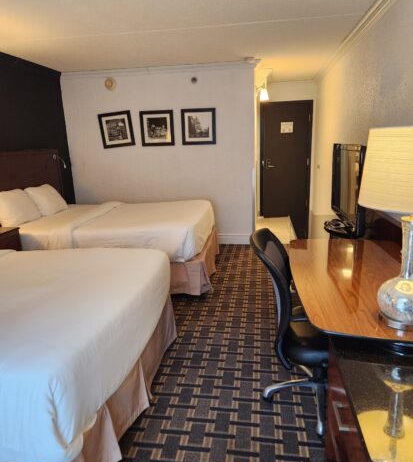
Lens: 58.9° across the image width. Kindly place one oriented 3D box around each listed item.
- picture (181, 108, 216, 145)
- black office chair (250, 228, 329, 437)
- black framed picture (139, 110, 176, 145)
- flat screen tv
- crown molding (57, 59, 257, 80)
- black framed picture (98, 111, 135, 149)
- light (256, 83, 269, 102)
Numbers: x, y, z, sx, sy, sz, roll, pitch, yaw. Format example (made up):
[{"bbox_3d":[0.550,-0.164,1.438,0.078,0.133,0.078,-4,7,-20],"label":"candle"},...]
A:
[{"bbox_3d":[-0.097,-1.393,4.907,0.463,0.463,0.028,0,14,9],"label":"picture"},{"bbox_3d":[0.603,0.474,1.954,0.680,0.970,0.580,2,14,15],"label":"black office chair"},{"bbox_3d":[-0.663,-1.394,4.995,0.463,0.463,0.028,-1,14,9],"label":"black framed picture"},{"bbox_3d":[1.097,-0.360,2.792,0.095,0.590,0.930,0,14,9],"label":"flat screen tv"},{"bbox_3d":[-0.648,-2.102,4.793,2.700,0.085,0.080,0,14,9],"label":"crown molding"},{"bbox_3d":[-1.236,-1.400,5.083,0.463,0.463,0.028,-5,13,10],"label":"black framed picture"},{"bbox_3d":[0.764,-1.895,4.988,0.180,0.240,0.120,0,14,9],"label":"light"}]

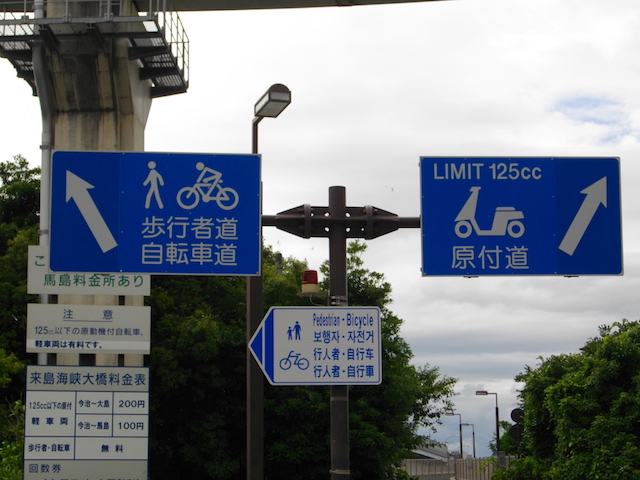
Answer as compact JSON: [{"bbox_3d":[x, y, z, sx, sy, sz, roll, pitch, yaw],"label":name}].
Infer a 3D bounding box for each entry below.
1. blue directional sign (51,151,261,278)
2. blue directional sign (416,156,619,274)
[{"bbox_3d":[-1.428,-0.234,12.520,1.830,1.080,0.060,1,-8,-6],"label":"blue directional sign"},{"bbox_3d":[1.819,-0.210,12.810,1.830,1.080,0.060,0,-8,-5],"label":"blue directional sign"}]

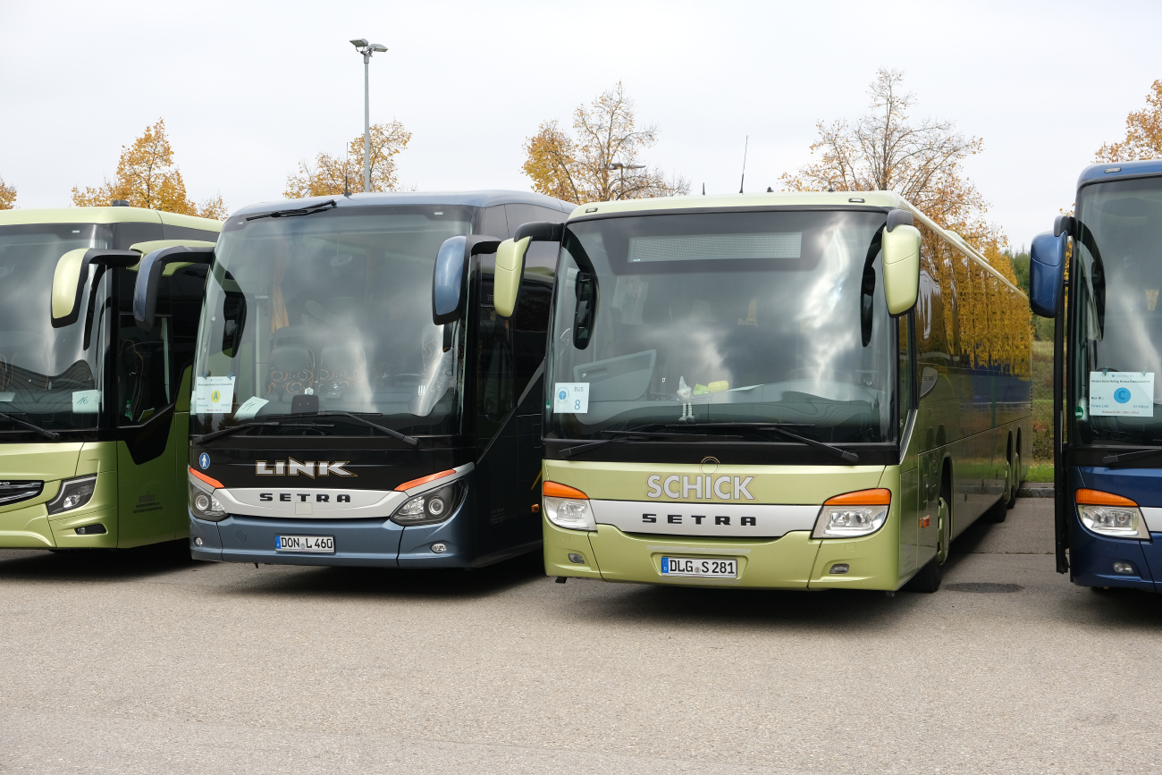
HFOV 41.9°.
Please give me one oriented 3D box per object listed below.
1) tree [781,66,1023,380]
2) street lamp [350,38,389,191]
[{"bbox_3d":[5.809,-2.288,28.954,5.000,7.400,5.000,0,0,20],"label":"tree"},{"bbox_3d":[-4.210,-2.719,29.950,0.740,8.300,0.550,0,0,20],"label":"street lamp"}]

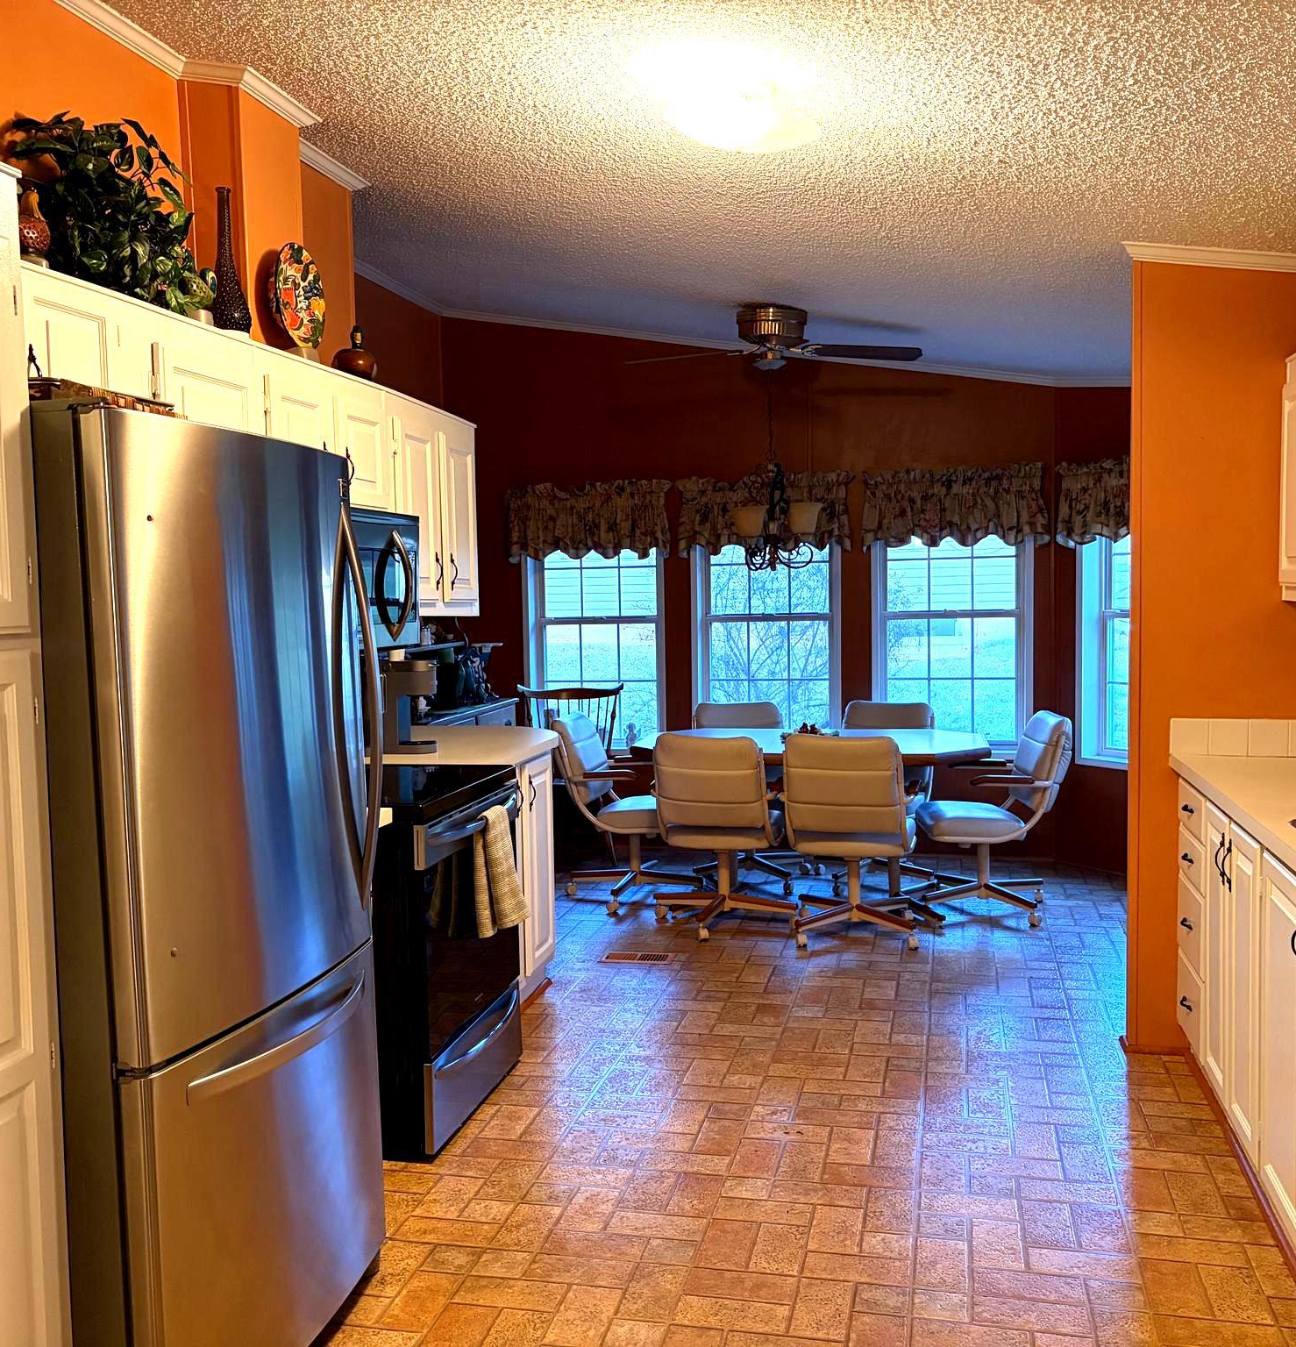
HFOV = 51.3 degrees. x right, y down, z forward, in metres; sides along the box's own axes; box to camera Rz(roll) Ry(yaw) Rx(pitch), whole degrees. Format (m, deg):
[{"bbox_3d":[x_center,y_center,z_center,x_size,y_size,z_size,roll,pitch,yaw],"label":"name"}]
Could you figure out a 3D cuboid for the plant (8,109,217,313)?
[{"bbox_3d":[-1.160,-0.995,2.941,0.390,0.420,0.450,0,4,13],"label":"plant"}]

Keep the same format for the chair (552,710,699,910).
[{"bbox_3d":[-0.103,0.622,6.264,0.640,0.872,0.570,0,4,10],"label":"chair"}]

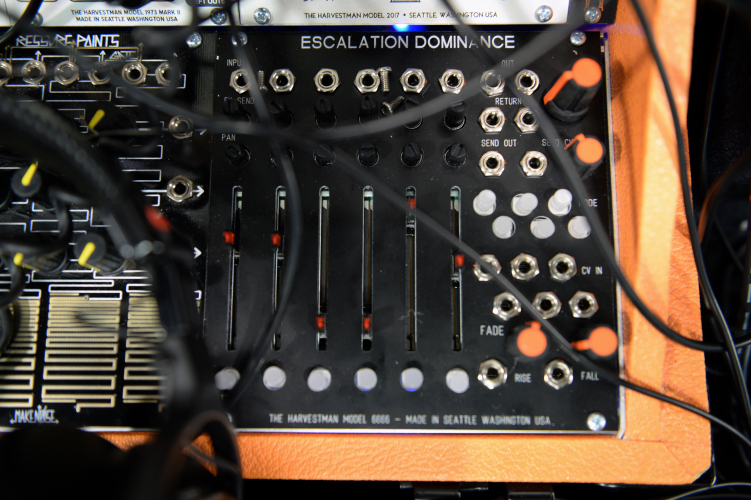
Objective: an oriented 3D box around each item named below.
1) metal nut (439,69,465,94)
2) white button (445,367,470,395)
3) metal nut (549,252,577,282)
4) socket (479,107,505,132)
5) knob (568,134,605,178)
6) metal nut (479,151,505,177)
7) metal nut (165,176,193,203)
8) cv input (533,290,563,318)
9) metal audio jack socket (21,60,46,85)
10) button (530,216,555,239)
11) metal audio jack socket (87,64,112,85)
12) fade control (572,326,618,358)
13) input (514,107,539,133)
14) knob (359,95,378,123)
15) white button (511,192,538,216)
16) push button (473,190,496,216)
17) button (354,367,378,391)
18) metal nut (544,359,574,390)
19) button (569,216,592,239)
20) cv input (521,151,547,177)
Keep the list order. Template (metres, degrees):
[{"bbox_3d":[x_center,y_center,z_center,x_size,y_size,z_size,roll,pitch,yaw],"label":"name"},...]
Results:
[{"bbox_3d":[0.025,-0.055,0.238,0.009,0.003,0.009,0,80,1],"label":"metal nut"},{"bbox_3d":[0.025,0.039,0.219,0.007,0.007,0.007,0,80,1],"label":"white button"},{"bbox_3d":[0.058,0.006,0.227,0.009,0.003,0.009,0,81,1],"label":"metal nut"},{"bbox_3d":[0.038,-0.042,0.235,0.009,0.003,0.009,0,81,1],"label":"socket"},{"bbox_3d":[0.065,-0.029,0.227,0.012,0.013,0.013,0,81,0],"label":"knob"},{"bbox_3d":[0.037,-0.028,0.231,0.009,0.003,0.008,0,80,1],"label":"metal nut"},{"bbox_3d":[-0.062,-0.019,0.231,0.008,0.003,0.009,0,80,1],"label":"metal nut"},{"bbox_3d":[0.053,0.017,0.226,0.009,0.003,0.009,0,81,1],"label":"cv input"},{"bbox_3d":[-0.112,-0.058,0.240,0.009,0.003,0.009,0,81,1],"label":"metal audio jack socket"},{"bbox_3d":[0.052,-0.007,0.228,0.007,0.005,0.007,0,80,1],"label":"button"},{"bbox_3d":[-0.091,-0.058,0.240,0.008,0.002,0.008,0,80,1],"label":"metal audio jack socket"},{"bbox_3d":[0.064,0.028,0.215,0.012,0.017,0.011,-4,80,0],"label":"fade control"},{"bbox_3d":[0.049,-0.042,0.235,0.009,0.003,0.008,0,80,1],"label":"input"},{"bbox_3d":[-0.002,-0.044,0.231,0.006,0.013,0.006,0,80,1],"label":"knob"},{"bbox_3d":[0.047,-0.014,0.228,0.007,0.007,0.007,0,80,1],"label":"white button"},{"bbox_3d":[0.034,-0.015,0.228,0.007,0.007,0.007,0,80,1],"label":"push button"},{"bbox_3d":[-0.003,0.039,0.219,0.007,0.005,0.007,0,80,1],"label":"button"},{"bbox_3d":[0.055,0.038,0.221,0.009,0.003,0.009,0,80,1],"label":"metal nut"},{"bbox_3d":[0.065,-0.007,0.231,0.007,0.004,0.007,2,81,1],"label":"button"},{"bbox_3d":[0.050,-0.027,0.231,0.009,0.003,0.008,0,80,1],"label":"cv input"}]

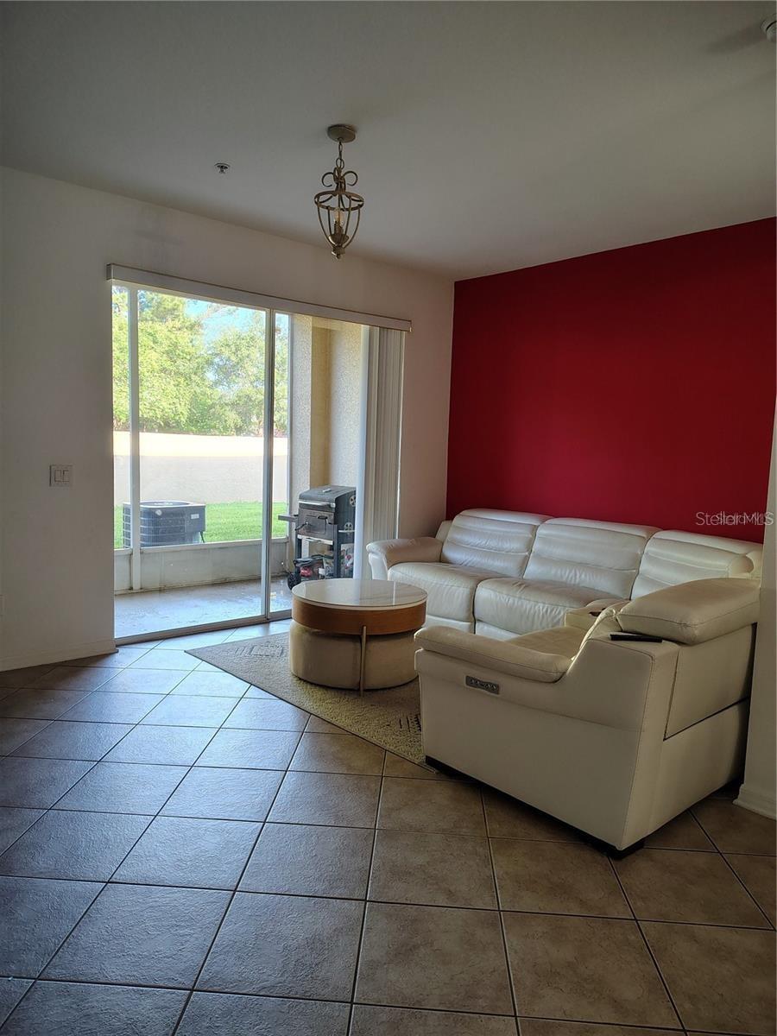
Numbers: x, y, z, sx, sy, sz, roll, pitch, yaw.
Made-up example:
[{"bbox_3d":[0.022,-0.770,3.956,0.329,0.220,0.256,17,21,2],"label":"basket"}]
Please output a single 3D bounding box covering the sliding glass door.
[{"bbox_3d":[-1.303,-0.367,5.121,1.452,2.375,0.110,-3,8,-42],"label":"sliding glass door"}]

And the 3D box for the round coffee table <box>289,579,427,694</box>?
[{"bbox_3d":[-0.179,0.688,4.325,0.812,0.501,0.812,2,6,0],"label":"round coffee table"}]

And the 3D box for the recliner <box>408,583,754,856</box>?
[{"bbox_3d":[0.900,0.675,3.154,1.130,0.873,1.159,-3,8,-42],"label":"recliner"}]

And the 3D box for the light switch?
[{"bbox_3d":[-1.946,-0.249,4.267,0.122,0.120,0.014,-3,8,-42],"label":"light switch"}]

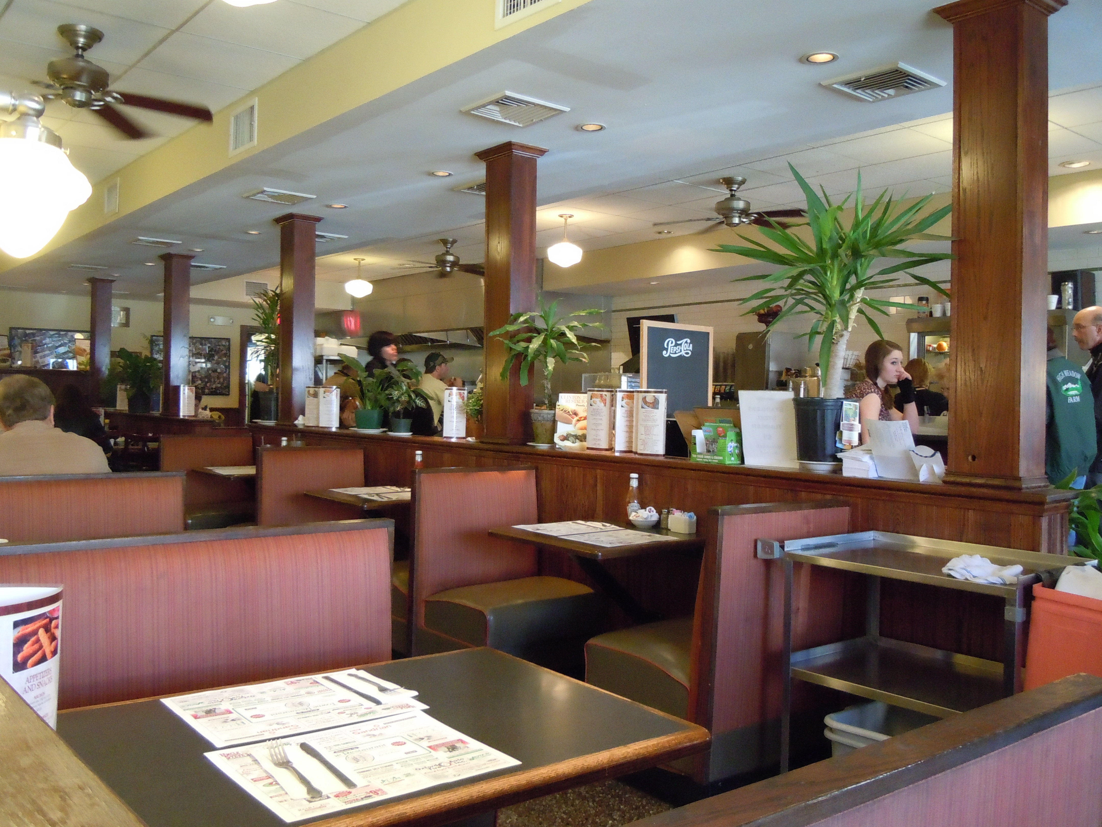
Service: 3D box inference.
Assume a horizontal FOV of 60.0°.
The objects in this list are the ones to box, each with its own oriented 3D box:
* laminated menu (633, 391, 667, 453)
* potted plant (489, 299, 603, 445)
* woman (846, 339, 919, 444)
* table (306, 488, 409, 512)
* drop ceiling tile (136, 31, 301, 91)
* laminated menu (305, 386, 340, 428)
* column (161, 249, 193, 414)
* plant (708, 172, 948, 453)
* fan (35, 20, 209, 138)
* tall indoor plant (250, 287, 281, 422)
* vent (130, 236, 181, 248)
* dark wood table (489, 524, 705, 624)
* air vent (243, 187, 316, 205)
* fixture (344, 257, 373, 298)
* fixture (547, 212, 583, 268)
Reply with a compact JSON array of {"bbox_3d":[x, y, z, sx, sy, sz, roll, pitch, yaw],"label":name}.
[{"bbox_3d":[0.426,0.035,4.058,0.125,0.285,0.090,2,1,38],"label":"laminated menu"},{"bbox_3d":[-0.024,-0.209,4.780,0.570,0.740,0.530,1,2,0],"label":"potted plant"},{"bbox_3d":[1.833,0.313,5.263,0.480,1.420,0.430,0,2,-25],"label":"woman"},{"bbox_3d":[-0.820,0.746,4.690,0.570,0.710,0.620,1,1,-39],"label":"table"},{"bbox_3d":[-1.578,-1.675,4.559,0.600,0.020,0.610,-1,2,-40],"label":"drop ceiling tile"},{"bbox_3d":[-1.560,-0.046,6.516,0.230,0.287,0.100,2,1,30],"label":"laminated menu"},{"bbox_3d":[-3.491,-0.730,8.907,0.260,1.490,0.295,-1,2,-40],"label":"column"},{"bbox_3d":[0.950,-0.337,3.340,0.790,1.063,0.830,1,1,-39],"label":"plant"},{"bbox_3d":[-2.054,-1.493,4.171,1.120,0.340,1.120,1,1,-39],"label":"fan"},{"bbox_3d":[-2.082,-0.428,6.960,0.390,1.006,0.390,1,1,-39],"label":"tall indoor plant"},{"bbox_3d":[-3.308,-1.417,7.973,0.340,0.025,0.340,1,1,-39],"label":"vent"},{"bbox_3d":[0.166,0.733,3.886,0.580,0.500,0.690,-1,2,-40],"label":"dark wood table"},{"bbox_3d":[-1.670,-1.328,5.878,0.345,0.035,0.345,1,1,-39],"label":"air vent"},{"bbox_3d":[-2.235,-1.566,11.161,0.325,0.470,0.325,1,1,0],"label":"fixture"},{"bbox_3d":[0.123,-1.454,8.057,0.298,0.454,0.298,2,0,0],"label":"fixture"}]

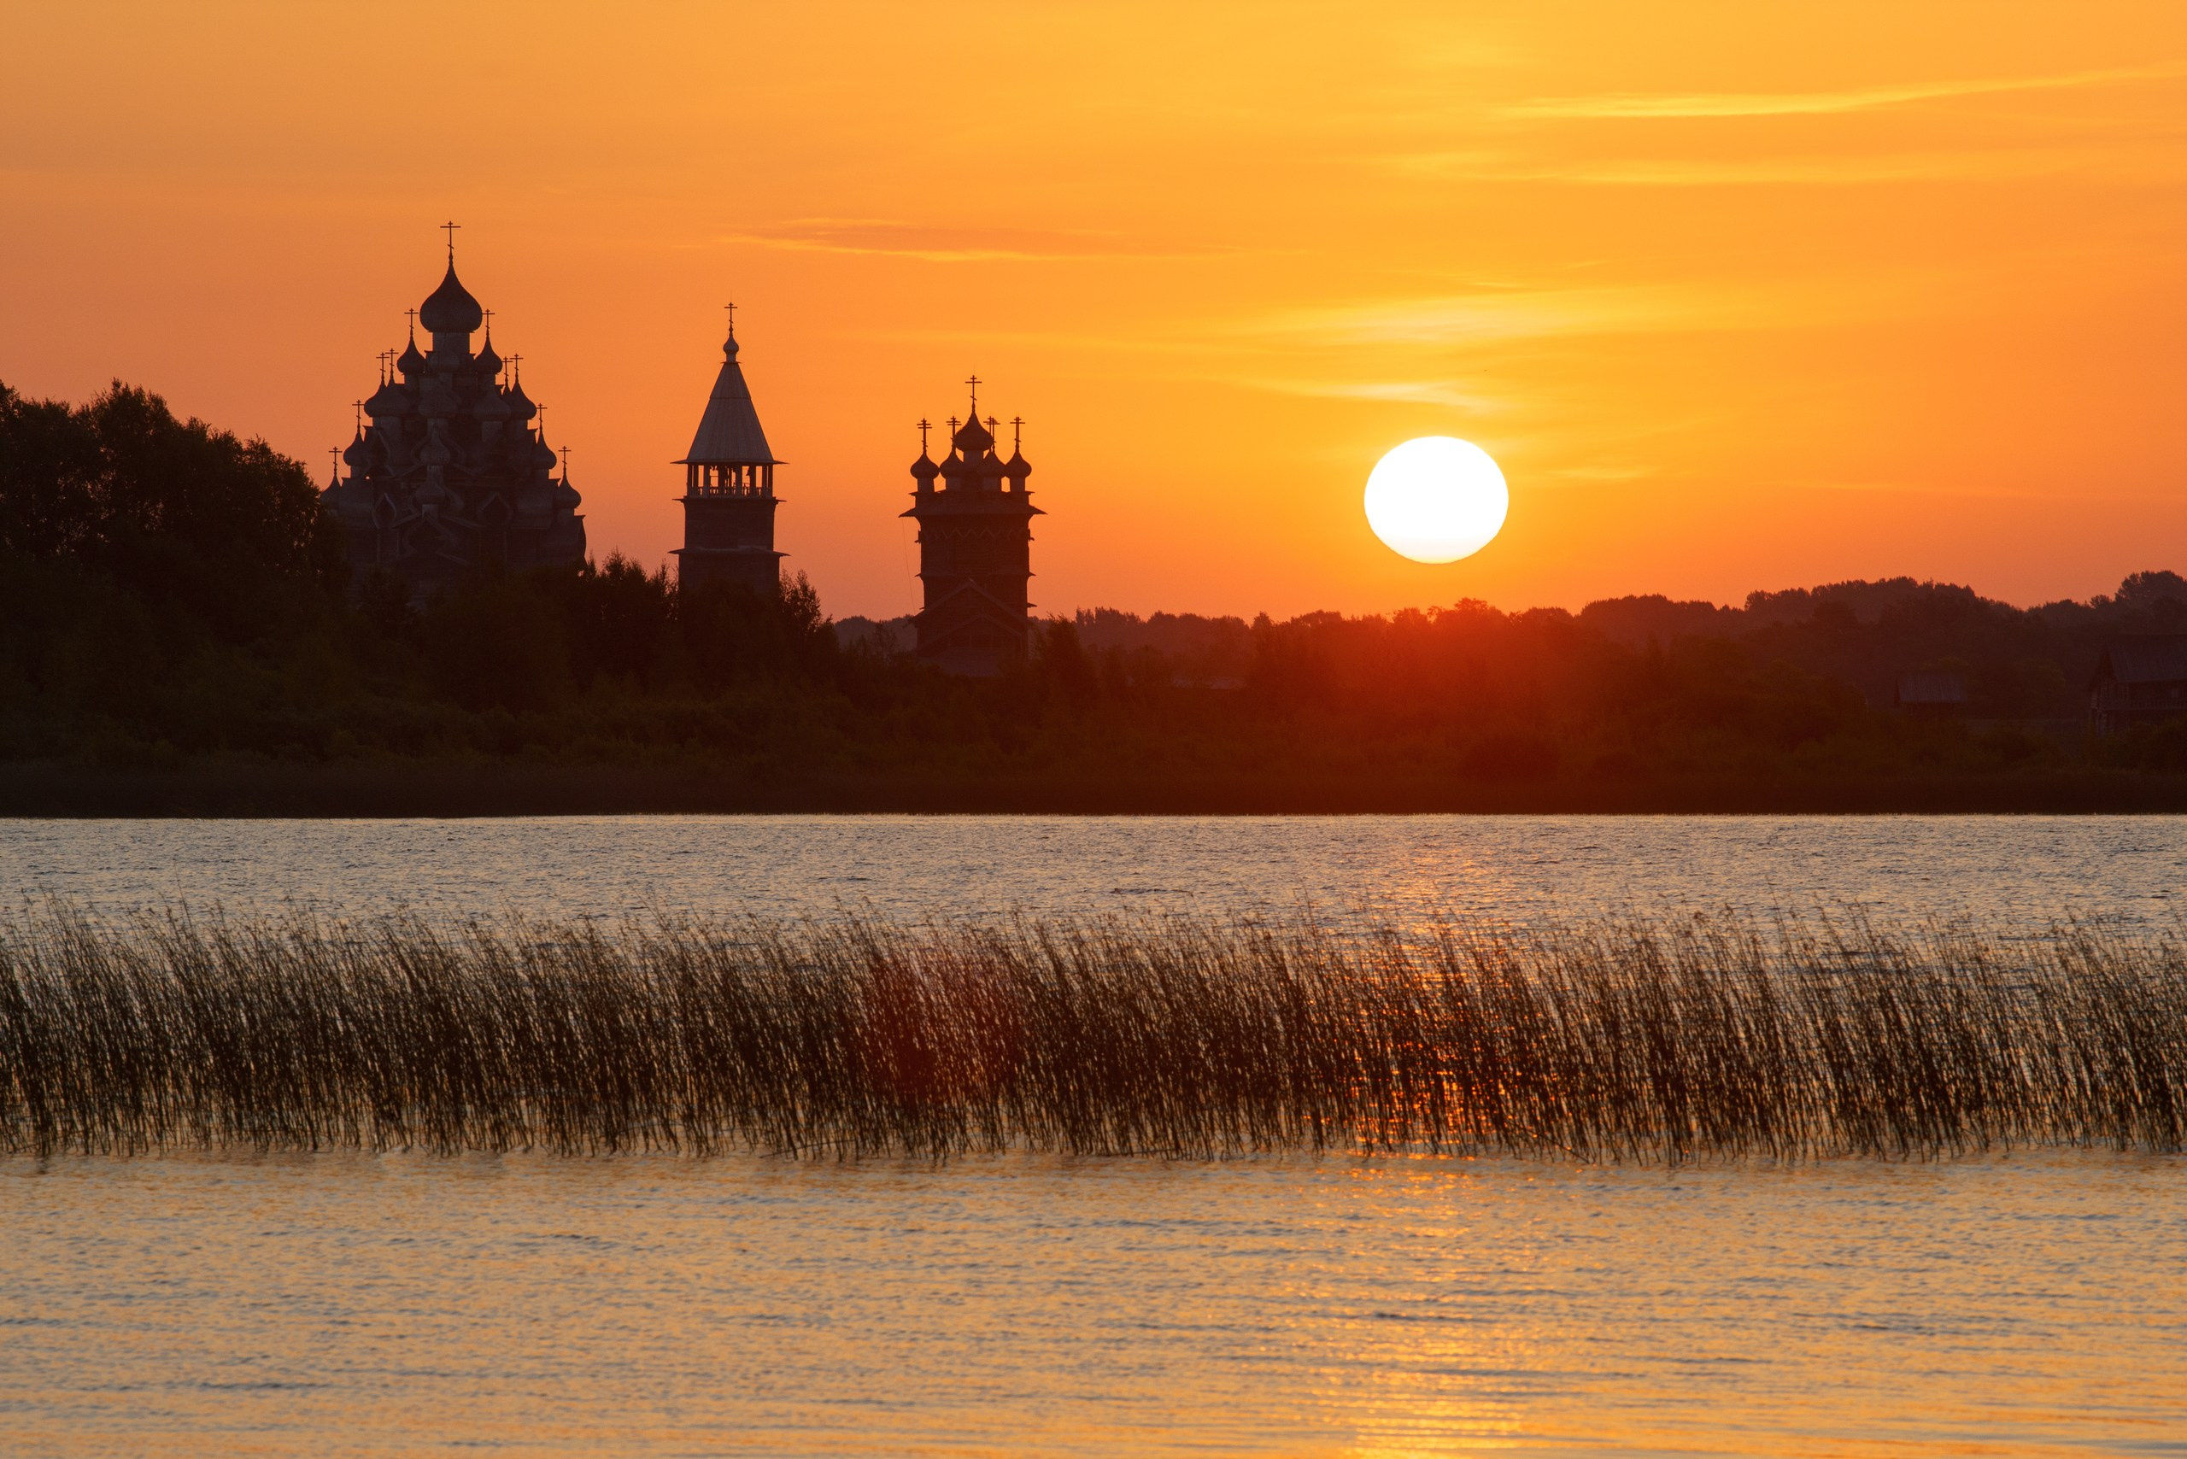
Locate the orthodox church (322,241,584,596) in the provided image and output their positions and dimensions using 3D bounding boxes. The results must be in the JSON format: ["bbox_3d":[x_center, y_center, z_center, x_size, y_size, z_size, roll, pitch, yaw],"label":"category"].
[{"bbox_3d":[-52.600,-22.600,987.000,21.500,36.800,28.000,0,0,10],"label":"orthodox church"}]

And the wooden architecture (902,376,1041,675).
[{"bbox_3d":[-9.800,-15.600,987.000,11.500,26.300,26.000,0,0,2],"label":"wooden architecture"}]

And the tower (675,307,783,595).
[{"bbox_3d":[-29.300,-19.400,985.000,8.700,30.000,8.700,0,0,9],"label":"tower"}]

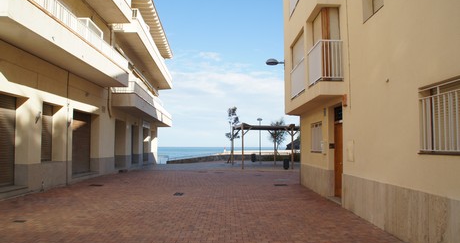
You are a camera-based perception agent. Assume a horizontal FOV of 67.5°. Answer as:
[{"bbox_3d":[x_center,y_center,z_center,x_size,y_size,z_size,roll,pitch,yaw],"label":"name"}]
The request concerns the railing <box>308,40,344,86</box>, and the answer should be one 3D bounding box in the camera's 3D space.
[{"bbox_3d":[2.446,-1.442,8.865,0.540,0.970,1.280,0,-4,-1],"label":"railing"}]

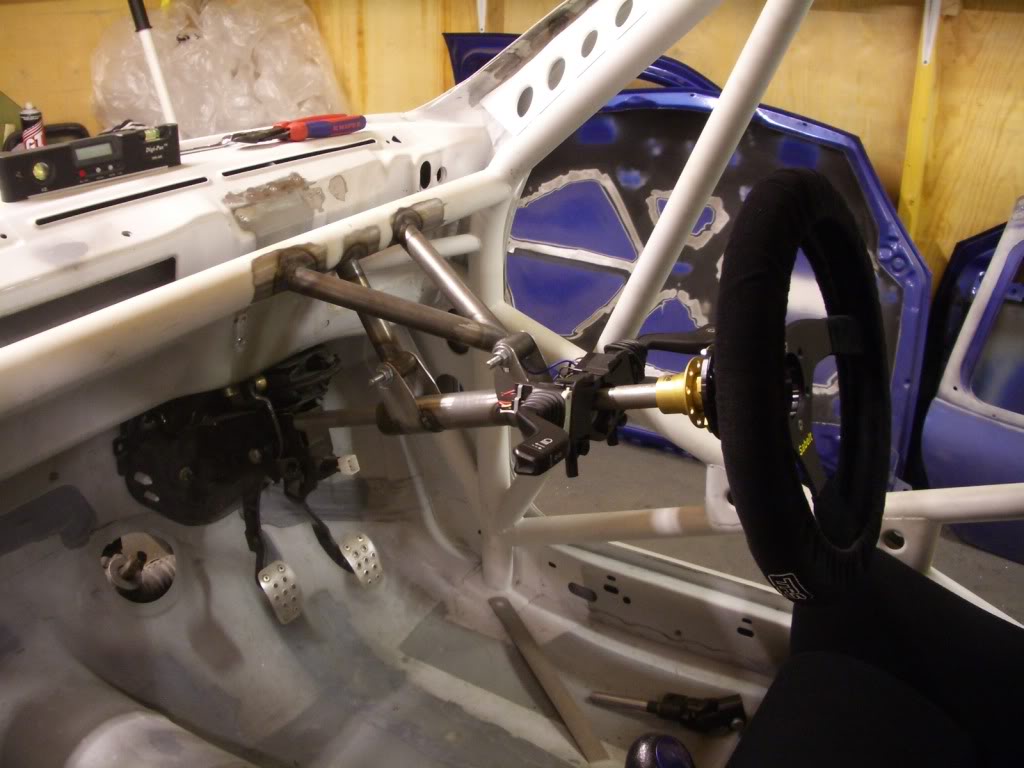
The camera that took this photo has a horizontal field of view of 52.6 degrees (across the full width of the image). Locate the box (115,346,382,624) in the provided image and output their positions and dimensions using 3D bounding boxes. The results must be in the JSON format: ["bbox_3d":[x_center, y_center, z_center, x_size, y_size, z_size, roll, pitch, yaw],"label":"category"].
[{"bbox_3d":[-0.299,0.109,1.237,0.220,0.280,0.260,12,26,27],"label":"box"}]

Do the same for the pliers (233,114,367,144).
[{"bbox_3d":[-0.285,-0.338,1.380,0.053,0.024,0.190,21,30,40],"label":"pliers"}]

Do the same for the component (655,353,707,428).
[{"bbox_3d":[0.151,0.008,0.900,0.048,0.062,0.062,-4,17,33],"label":"component"}]

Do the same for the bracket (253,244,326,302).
[{"bbox_3d":[-0.196,-0.102,0.930,0.046,0.043,0.088,12,26,27],"label":"bracket"}]

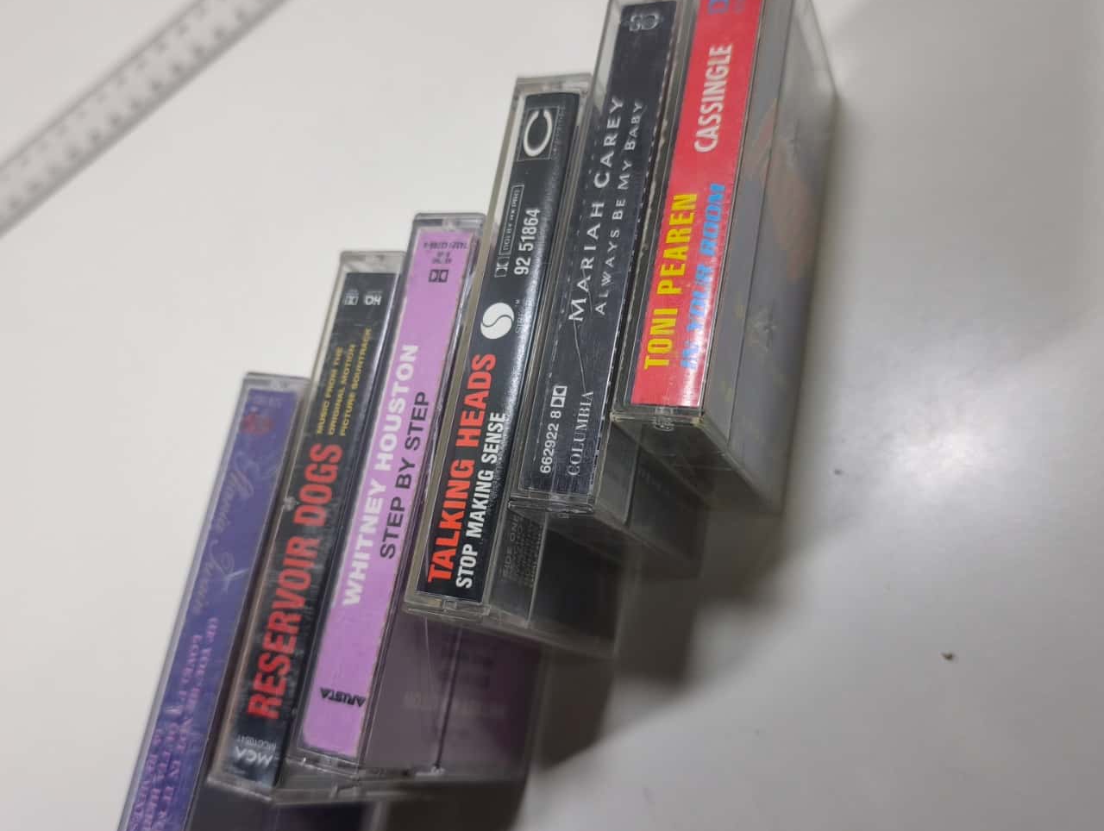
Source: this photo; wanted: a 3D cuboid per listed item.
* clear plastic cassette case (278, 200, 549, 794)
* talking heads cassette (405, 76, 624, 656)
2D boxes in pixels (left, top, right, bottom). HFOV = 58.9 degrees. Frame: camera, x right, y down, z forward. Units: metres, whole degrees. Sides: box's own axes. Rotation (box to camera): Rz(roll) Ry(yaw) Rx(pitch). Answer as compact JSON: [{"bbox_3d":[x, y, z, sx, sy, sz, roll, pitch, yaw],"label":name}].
[{"bbox_3d":[-0.018,0.021,0.216,0.017,0.070,0.109,4,75,25],"label":"clear plastic cassette case"},{"bbox_3d":[0.004,-0.007,0.216,0.017,0.070,0.109,4,75,25],"label":"talking heads cassette"}]

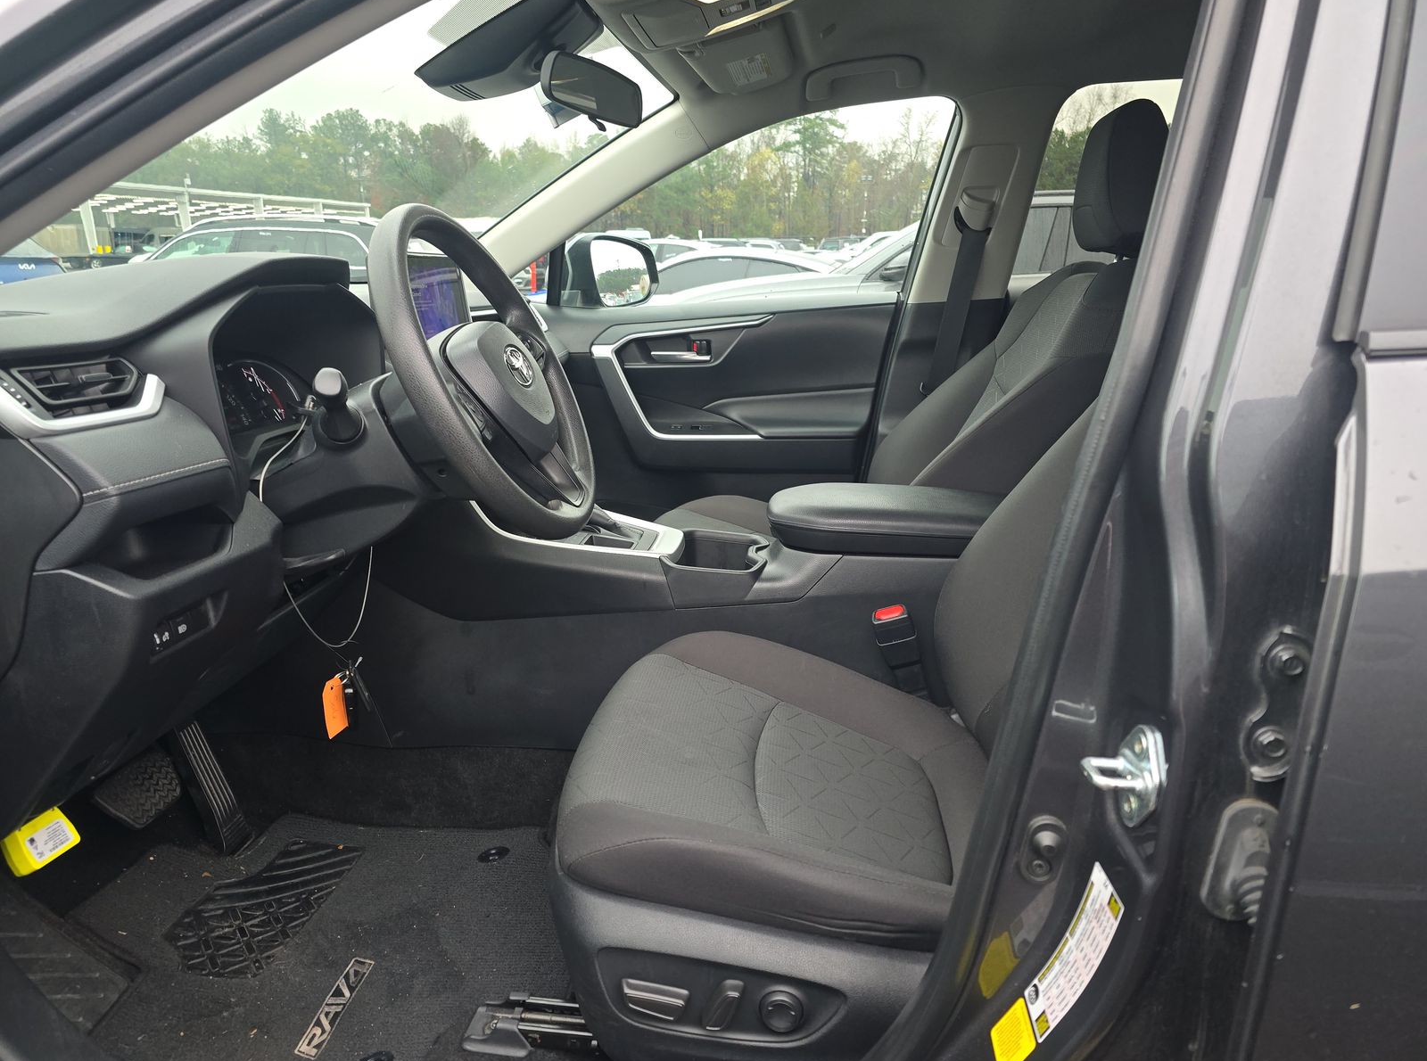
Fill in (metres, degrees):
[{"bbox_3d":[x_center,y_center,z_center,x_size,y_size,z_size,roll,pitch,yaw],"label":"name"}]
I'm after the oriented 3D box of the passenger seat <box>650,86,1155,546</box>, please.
[{"bbox_3d":[0.301,-0.226,1.693,0.900,0.980,0.530,1,17,7],"label":"passenger seat"}]

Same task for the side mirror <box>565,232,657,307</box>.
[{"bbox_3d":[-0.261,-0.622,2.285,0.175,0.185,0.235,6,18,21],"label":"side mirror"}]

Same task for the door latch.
[{"bbox_3d":[0.236,0.140,0.555,0.042,0.060,0.036,-2,16,-4],"label":"door latch"}]

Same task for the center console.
[{"bbox_3d":[-0.009,0.126,1.449,0.970,0.380,0.280,1,17,7],"label":"center console"}]

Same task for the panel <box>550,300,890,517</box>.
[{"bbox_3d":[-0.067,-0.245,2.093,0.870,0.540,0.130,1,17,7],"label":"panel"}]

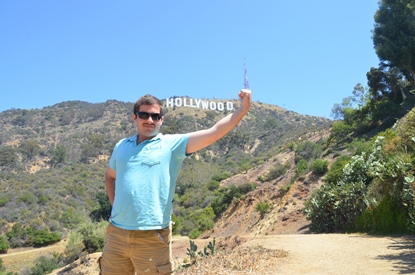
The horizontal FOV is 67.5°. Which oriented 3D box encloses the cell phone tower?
[{"bbox_3d":[75.860,-112.065,595.000,10.000,86.000,10.000,-4,-5,8],"label":"cell phone tower"}]

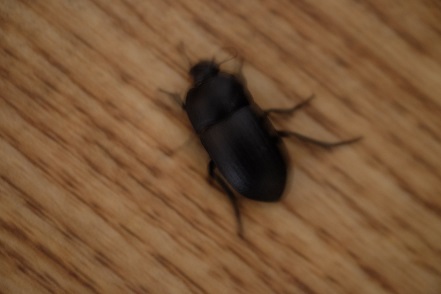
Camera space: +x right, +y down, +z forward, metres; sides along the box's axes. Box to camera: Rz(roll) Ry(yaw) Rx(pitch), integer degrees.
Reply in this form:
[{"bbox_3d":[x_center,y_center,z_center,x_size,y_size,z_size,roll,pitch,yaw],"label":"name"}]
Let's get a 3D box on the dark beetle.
[{"bbox_3d":[0.005,-0.002,0.118,0.017,0.006,0.018,-26,82,-6],"label":"dark beetle"}]

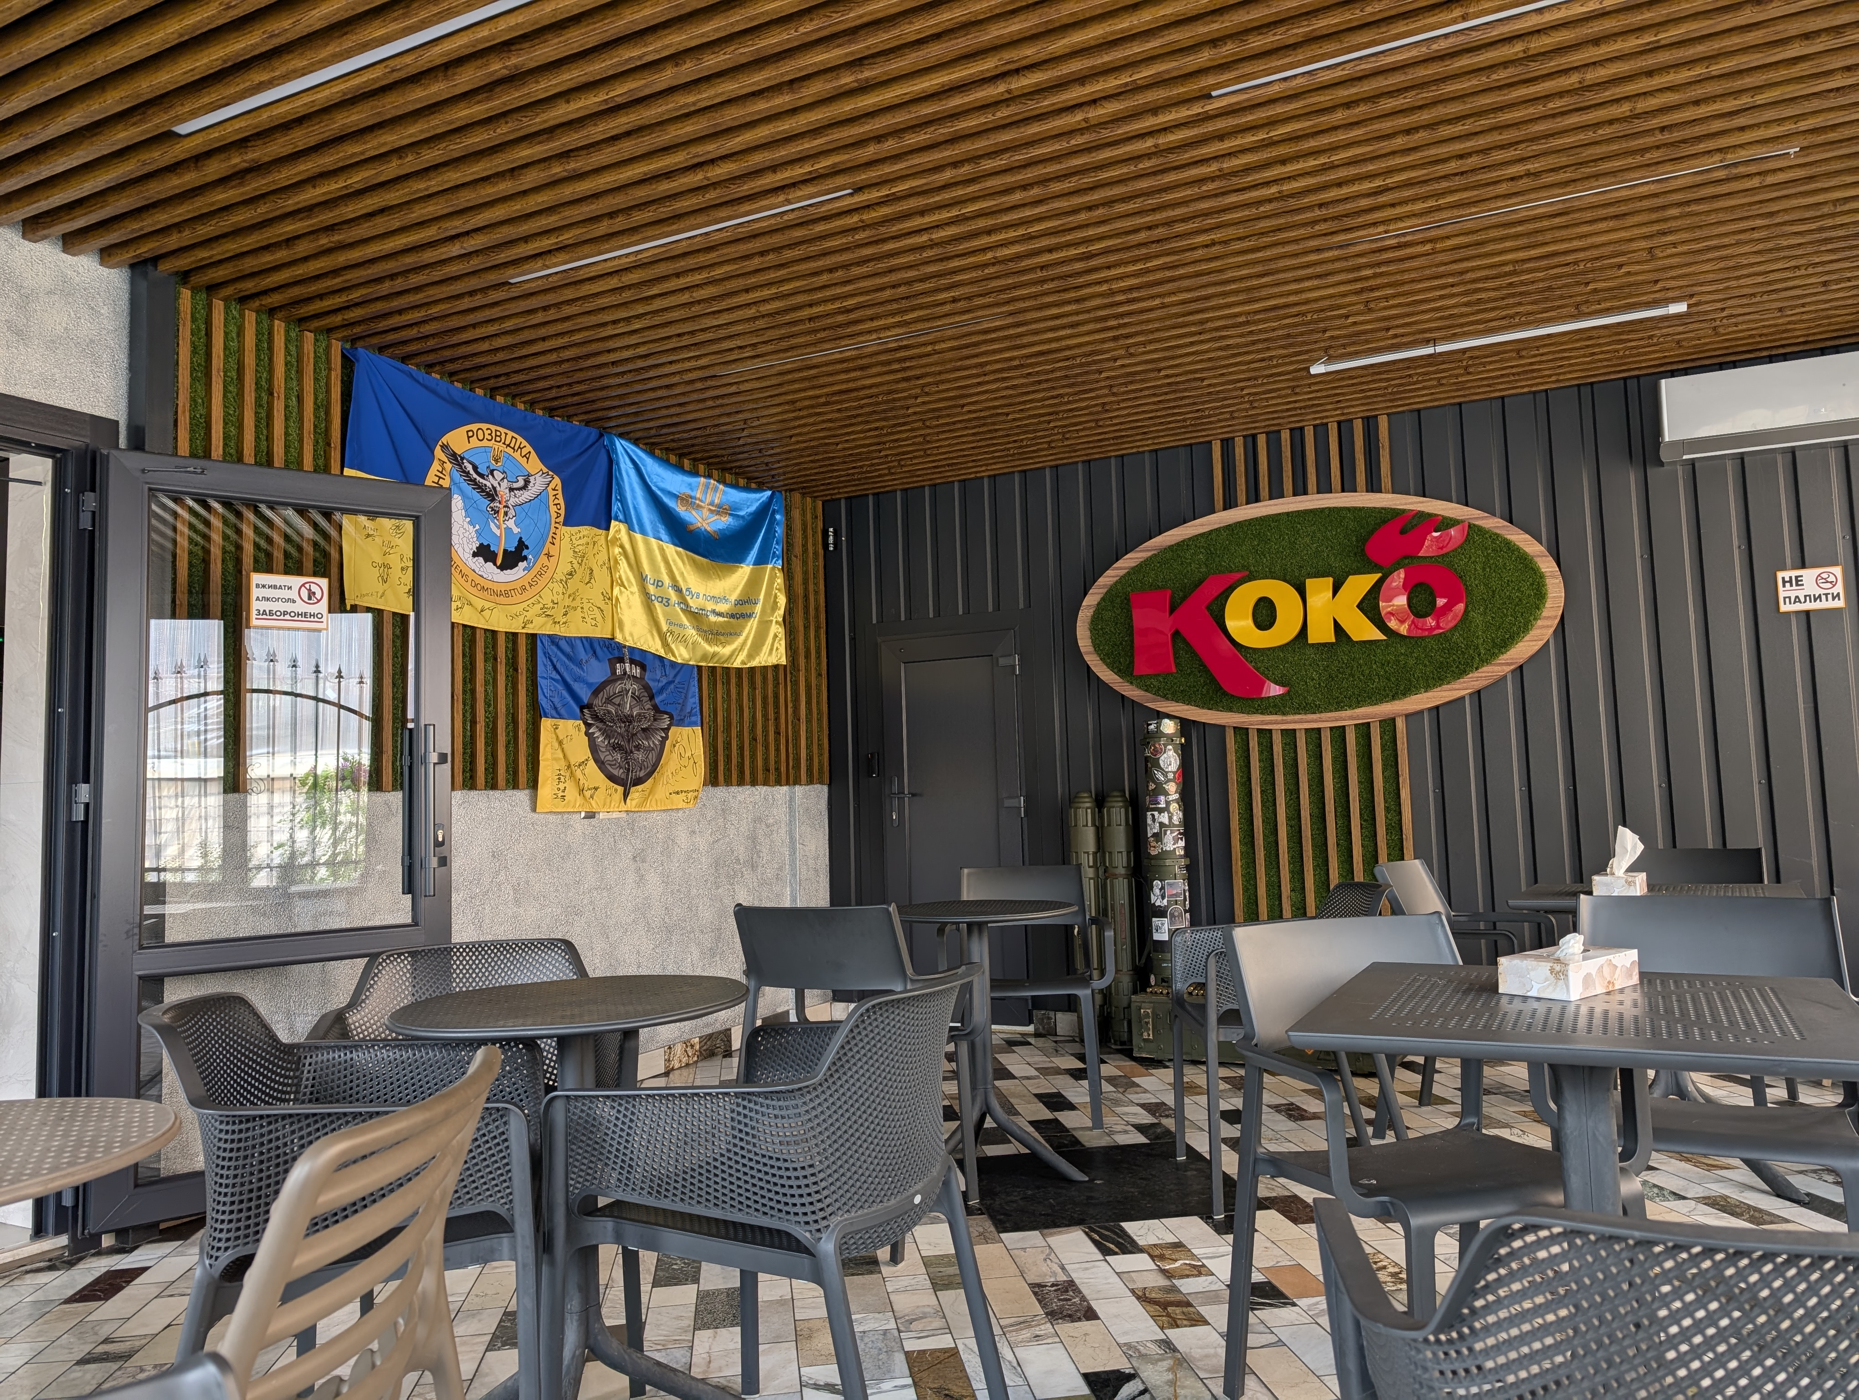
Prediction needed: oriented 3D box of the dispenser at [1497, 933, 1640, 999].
[{"bbox_3d":[0.992,0.405,2.004,0.223,0.087,0.119,2,-6,-38],"label":"dispenser"}]

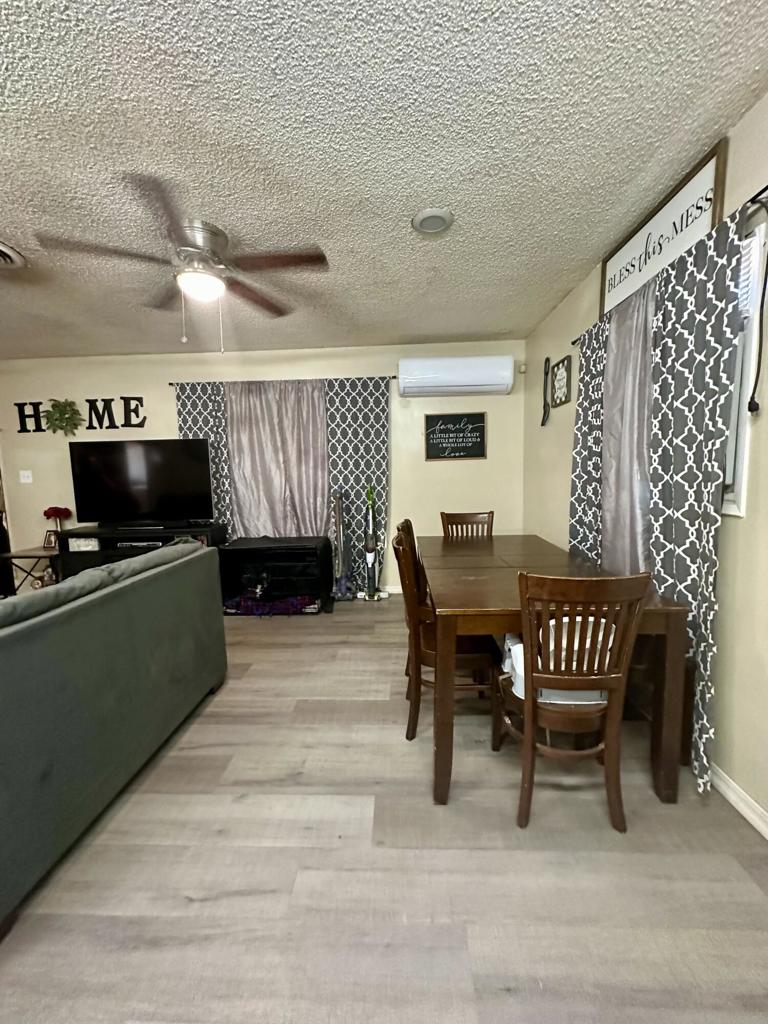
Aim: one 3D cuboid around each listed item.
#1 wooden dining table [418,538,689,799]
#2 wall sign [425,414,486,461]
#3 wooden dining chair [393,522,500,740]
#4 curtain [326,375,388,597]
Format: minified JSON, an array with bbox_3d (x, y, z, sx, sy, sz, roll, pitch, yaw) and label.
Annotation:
[{"bbox_3d":[0.662,0.640,2.289,0.875,0.760,1.580,-1,6,2],"label":"wooden dining table"},{"bbox_3d":[0.697,-0.729,4.009,0.593,0.452,0.025,-1,6,2],"label":"wall sign"},{"bbox_3d":[0.294,0.572,2.060,0.490,0.975,0.455,-1,6,2],"label":"wooden dining chair"},{"bbox_3d":[-0.236,-0.246,4.106,0.635,2.120,0.110,-1,6,2],"label":"curtain"}]

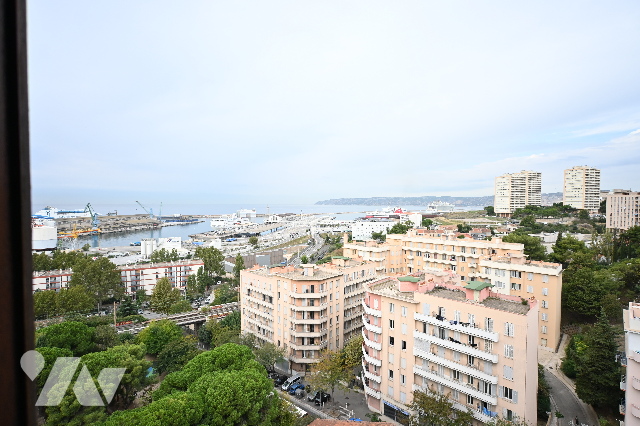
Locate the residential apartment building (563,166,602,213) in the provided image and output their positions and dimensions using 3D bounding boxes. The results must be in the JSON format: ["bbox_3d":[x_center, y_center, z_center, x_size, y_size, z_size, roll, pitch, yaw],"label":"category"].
[{"bbox_3d":[286.200,-24.970,348.780,26.000,51.000,21.000,-1,2,-18],"label":"residential apartment building"}]

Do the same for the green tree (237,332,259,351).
[{"bbox_3d":[-17.100,32.373,76.082,5.256,7.988,5.256,0,2,-13],"label":"green tree"}]

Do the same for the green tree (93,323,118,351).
[{"bbox_3d":[-55.654,33.284,83.115,5.759,8.714,5.759,-1,2,-34],"label":"green tree"}]

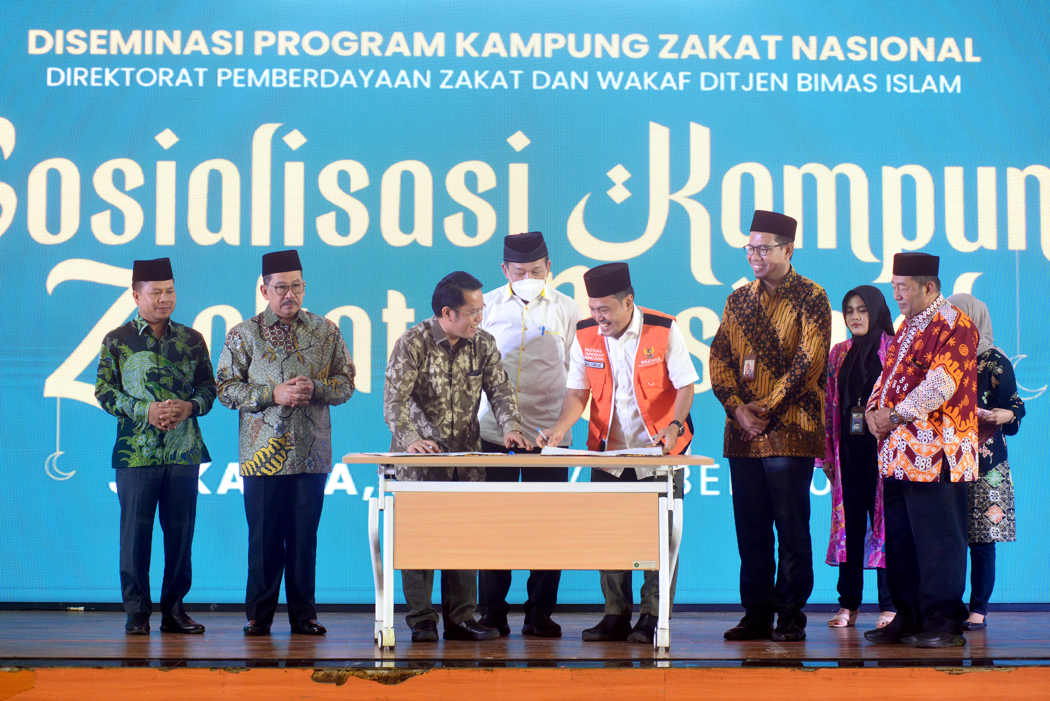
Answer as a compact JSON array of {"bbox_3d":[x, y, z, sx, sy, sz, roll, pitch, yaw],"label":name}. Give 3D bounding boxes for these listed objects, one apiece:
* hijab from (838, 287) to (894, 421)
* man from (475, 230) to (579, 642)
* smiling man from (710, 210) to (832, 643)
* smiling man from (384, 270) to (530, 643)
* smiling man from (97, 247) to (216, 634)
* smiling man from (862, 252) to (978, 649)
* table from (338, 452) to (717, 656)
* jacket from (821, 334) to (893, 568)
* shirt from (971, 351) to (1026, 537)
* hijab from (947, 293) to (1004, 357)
[{"bbox_3d":[1.555,0.004,10.621,0.260,0.601,0.280,0,-1,18],"label":"hijab"},{"bbox_3d":[0.016,0.366,10.415,0.490,1.785,0.380,0,-1,5],"label":"man"},{"bbox_3d":[1.063,0.325,10.096,0.510,1.858,0.380,-1,-1,33],"label":"smiling man"},{"bbox_3d":[-0.296,0.456,10.224,0.550,1.599,0.550,0,-1,-27],"label":"smiling man"},{"bbox_3d":[-1.642,0.423,10.394,0.530,1.670,0.380,0,-1,-10],"label":"smiling man"},{"bbox_3d":[1.683,0.417,9.924,0.430,1.667,0.520,1,-1,-38],"label":"smiling man"},{"bbox_3d":[0.007,0.855,9.872,1.530,0.790,0.570,0,-1,-2],"label":"table"},{"bbox_3d":[1.521,0.456,10.644,0.380,1.073,0.290,0,-1,20],"label":"jacket"},{"bbox_3d":[2.094,0.426,10.554,0.340,0.879,0.390,1,-1,-35],"label":"shirt"},{"bbox_3d":[2.029,-0.104,10.583,0.290,0.316,0.260,1,-1,-30],"label":"hijab"}]

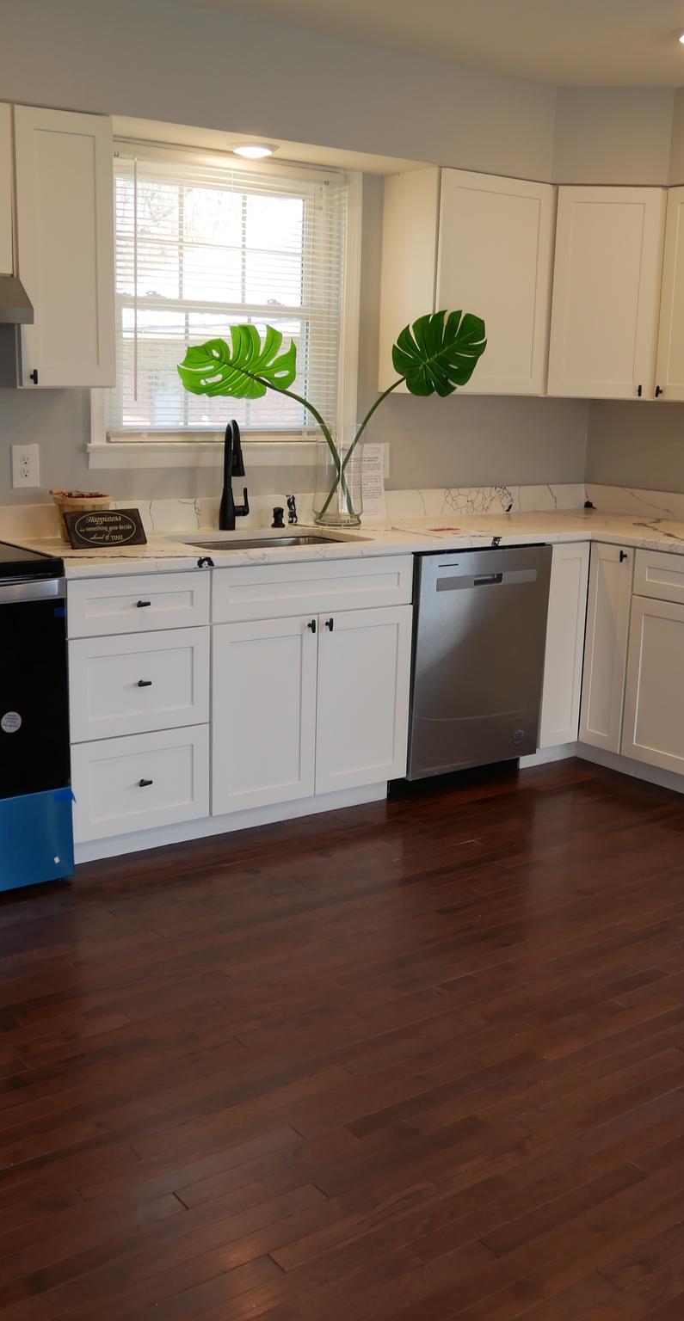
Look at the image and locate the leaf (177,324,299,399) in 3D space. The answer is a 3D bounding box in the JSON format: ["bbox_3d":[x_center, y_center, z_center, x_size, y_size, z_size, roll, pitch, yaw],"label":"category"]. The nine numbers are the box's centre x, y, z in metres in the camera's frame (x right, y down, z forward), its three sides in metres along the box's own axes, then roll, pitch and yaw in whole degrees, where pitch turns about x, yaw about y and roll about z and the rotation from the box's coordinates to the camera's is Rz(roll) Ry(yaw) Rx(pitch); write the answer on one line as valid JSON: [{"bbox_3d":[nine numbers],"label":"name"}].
[{"bbox_3d":[-0.340,-0.979,4.002,0.385,0.262,0.150,-3,13,-19],"label":"leaf"}]

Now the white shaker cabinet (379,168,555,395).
[{"bbox_3d":[0.461,-1.366,4.546,0.555,0.747,0.321,-8,16,-35],"label":"white shaker cabinet"}]

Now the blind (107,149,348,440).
[{"bbox_3d":[-0.379,-1.215,4.168,0.940,0.899,0.050,-8,16,-35],"label":"blind"}]

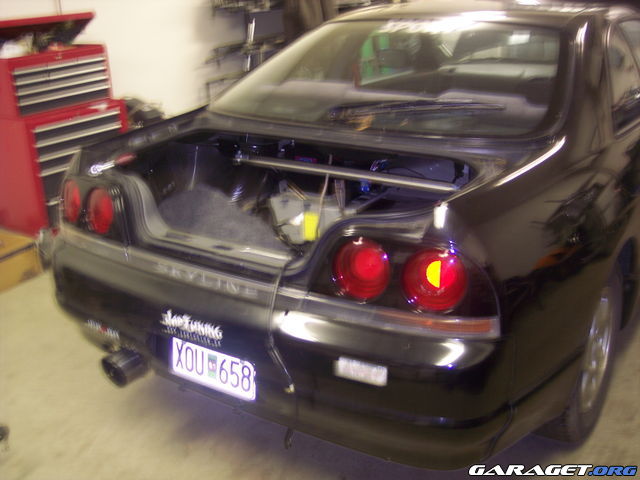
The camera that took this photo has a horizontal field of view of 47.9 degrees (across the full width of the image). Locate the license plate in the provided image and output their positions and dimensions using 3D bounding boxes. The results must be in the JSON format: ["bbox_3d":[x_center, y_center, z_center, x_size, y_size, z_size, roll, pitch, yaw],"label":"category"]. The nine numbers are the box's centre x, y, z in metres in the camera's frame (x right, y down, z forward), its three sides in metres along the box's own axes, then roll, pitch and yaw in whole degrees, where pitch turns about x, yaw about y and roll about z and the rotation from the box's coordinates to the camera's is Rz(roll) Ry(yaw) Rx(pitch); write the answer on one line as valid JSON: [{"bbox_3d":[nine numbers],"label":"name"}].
[{"bbox_3d":[-0.302,0.359,2.022,0.300,0.110,0.012,12,20,31],"label":"license plate"}]

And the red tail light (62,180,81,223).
[{"bbox_3d":[-0.783,-0.128,2.303,0.050,0.150,0.150,-13,24,-39],"label":"red tail light"}]

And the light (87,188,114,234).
[{"bbox_3d":[-0.652,-0.086,2.185,0.150,0.150,0.050,17,23,40],"label":"light"}]

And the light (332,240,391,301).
[{"bbox_3d":[0.107,0.068,1.713,0.150,0.150,0.050,7,18,23],"label":"light"}]

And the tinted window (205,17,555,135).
[{"bbox_3d":[0.267,-0.602,2.622,1.300,0.100,0.780,11,48,31],"label":"tinted window"}]

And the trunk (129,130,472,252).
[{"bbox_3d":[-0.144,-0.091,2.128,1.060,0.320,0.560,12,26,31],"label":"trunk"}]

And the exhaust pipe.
[{"bbox_3d":[-0.631,0.404,2.392,0.105,0.105,0.160,12,26,31],"label":"exhaust pipe"}]

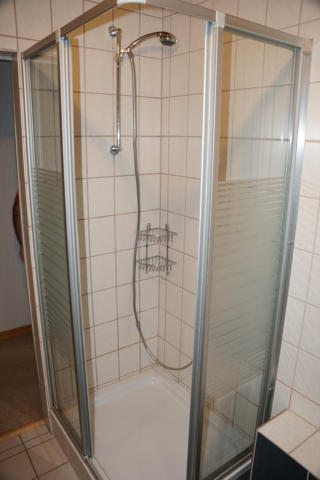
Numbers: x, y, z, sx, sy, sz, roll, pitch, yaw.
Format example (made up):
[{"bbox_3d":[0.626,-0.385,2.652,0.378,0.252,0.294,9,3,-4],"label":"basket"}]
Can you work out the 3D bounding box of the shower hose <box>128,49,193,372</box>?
[{"bbox_3d":[0.019,-0.065,1.808,0.345,1.660,0.090,6,16,19],"label":"shower hose"}]

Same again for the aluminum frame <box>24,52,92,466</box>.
[{"bbox_3d":[-0.440,0.123,1.547,0.045,1.690,0.485,-10,19,-35],"label":"aluminum frame"}]

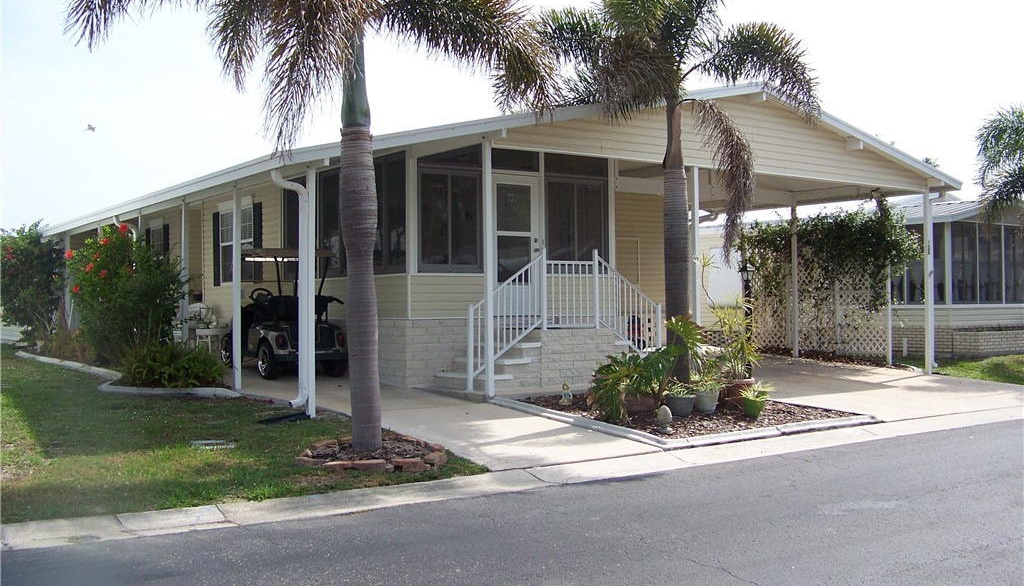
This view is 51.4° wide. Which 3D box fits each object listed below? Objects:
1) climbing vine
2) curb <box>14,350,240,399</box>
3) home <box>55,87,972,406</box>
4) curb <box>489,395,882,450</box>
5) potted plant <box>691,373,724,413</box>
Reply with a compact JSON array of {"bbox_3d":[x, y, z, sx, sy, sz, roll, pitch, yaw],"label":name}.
[{"bbox_3d":[6.250,-0.780,21.200,0.800,2.200,4.000,0,-1,-36],"label":"climbing vine"},{"bbox_3d":[-6.600,1.200,16.700,1.250,0.300,9.500,0,-1,-36],"label":"curb"},{"bbox_3d":[-0.900,-0.770,20.250,12.700,4.350,12.400,0,-1,-36],"label":"home"},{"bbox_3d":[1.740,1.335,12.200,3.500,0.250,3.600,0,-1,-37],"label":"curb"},{"bbox_3d":[2.180,1.110,11.900,0.390,0.470,0.390,-1,-1,11],"label":"potted plant"}]

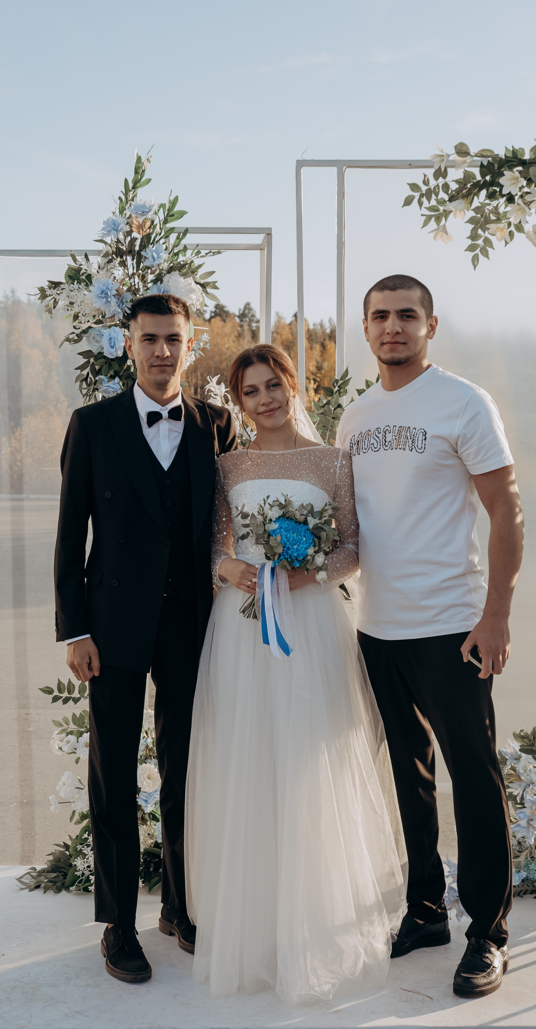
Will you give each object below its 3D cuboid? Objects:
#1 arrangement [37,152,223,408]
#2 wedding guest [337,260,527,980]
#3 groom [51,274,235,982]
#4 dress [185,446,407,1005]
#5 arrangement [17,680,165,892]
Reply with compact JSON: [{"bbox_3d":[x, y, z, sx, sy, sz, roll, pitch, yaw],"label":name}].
[{"bbox_3d":[-0.441,-0.749,4.083,0.570,0.825,0.420,0,1,-3],"label":"arrangement"},{"bbox_3d":[0.432,0.284,3.388,0.500,1.825,0.400,0,1,17],"label":"wedding guest"},{"bbox_3d":[-0.326,0.301,3.458,0.500,1.787,0.380,0,1,-12],"label":"groom"},{"bbox_3d":[0.070,0.507,3.414,0.560,1.377,0.560,0,1,-2],"label":"dress"},{"bbox_3d":[-0.556,0.850,4.122,0.470,0.657,0.420,0,1,-3],"label":"arrangement"}]

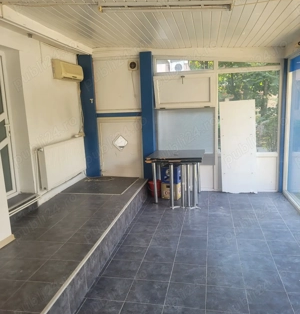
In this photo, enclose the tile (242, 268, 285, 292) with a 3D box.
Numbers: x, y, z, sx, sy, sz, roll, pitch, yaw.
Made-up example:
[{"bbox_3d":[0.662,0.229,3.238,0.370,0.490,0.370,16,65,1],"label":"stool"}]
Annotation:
[{"bbox_3d":[1.030,1.130,2.756,0.330,0.015,0.330,0,10,12],"label":"tile"}]

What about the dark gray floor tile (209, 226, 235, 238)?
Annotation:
[{"bbox_3d":[0.901,0.954,3.793,0.330,0.010,0.330,0,10,12],"label":"dark gray floor tile"}]

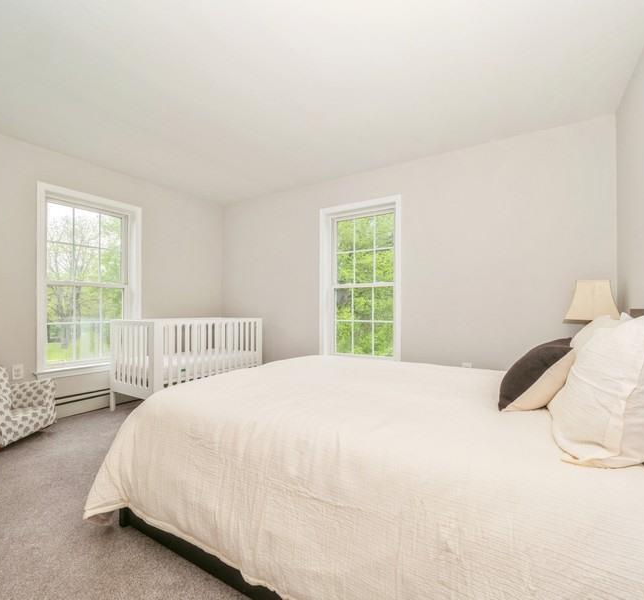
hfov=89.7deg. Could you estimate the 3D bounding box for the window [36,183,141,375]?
[{"bbox_3d":[-2.322,-0.193,3.300,0.121,1.737,0.934,0,-1,33],"label":"window"}]

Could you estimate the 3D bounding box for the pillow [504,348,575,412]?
[{"bbox_3d":[0.924,0.309,1.390,0.162,0.404,0.424,47,23,24],"label":"pillow"}]

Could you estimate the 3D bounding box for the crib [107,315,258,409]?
[{"bbox_3d":[-1.390,0.642,3.524,0.758,0.894,1.343,0,-1,33],"label":"crib"}]

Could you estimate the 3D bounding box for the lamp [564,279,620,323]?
[{"bbox_3d":[1.772,0.153,2.126,0.278,0.586,0.278,0,-1,33],"label":"lamp"}]

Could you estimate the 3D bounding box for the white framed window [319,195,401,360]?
[{"bbox_3d":[0.400,-0.185,3.512,0.934,1.737,0.121,0,-1,33],"label":"white framed window"}]

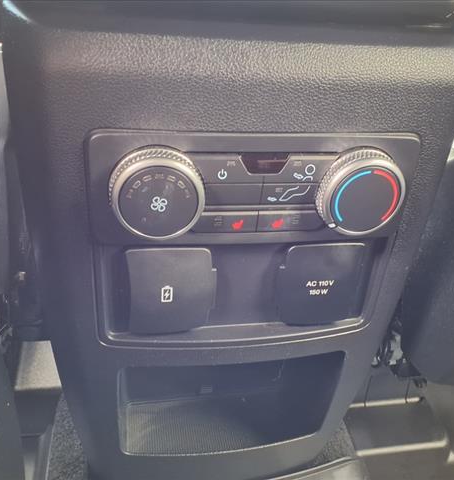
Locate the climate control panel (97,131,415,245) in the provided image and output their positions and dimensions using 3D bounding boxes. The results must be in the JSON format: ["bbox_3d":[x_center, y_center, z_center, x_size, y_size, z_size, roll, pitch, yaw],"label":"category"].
[{"bbox_3d":[0.018,-0.027,0.287,0.187,0.070,0.022,-1,32,-9],"label":"climate control panel"}]

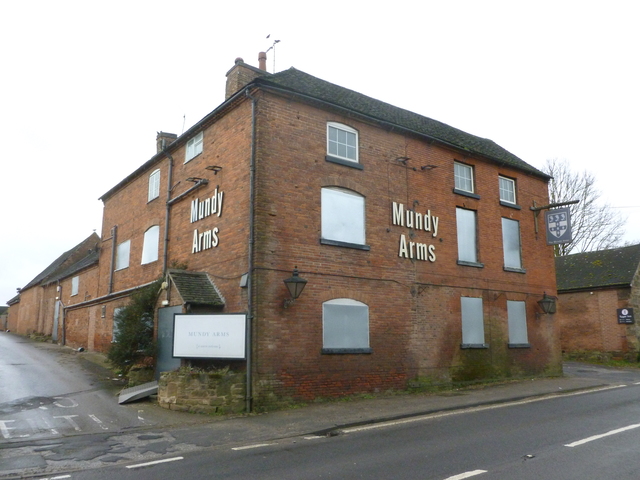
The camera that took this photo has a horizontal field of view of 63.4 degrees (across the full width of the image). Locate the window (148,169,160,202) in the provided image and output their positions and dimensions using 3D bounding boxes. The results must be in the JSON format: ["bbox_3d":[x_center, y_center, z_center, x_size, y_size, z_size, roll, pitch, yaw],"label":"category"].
[{"bbox_3d":[-6.473,-2.143,20.297,0.120,1.250,1.190,8,-13,-36],"label":"window"}]

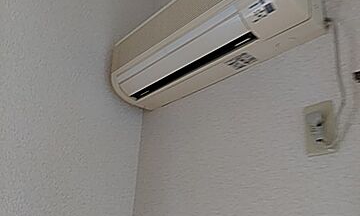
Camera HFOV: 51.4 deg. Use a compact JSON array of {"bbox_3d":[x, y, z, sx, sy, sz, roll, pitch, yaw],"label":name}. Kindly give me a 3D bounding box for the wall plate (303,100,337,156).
[{"bbox_3d":[0.321,0.048,0.858,0.020,0.122,0.073,20,-28,-35],"label":"wall plate"}]

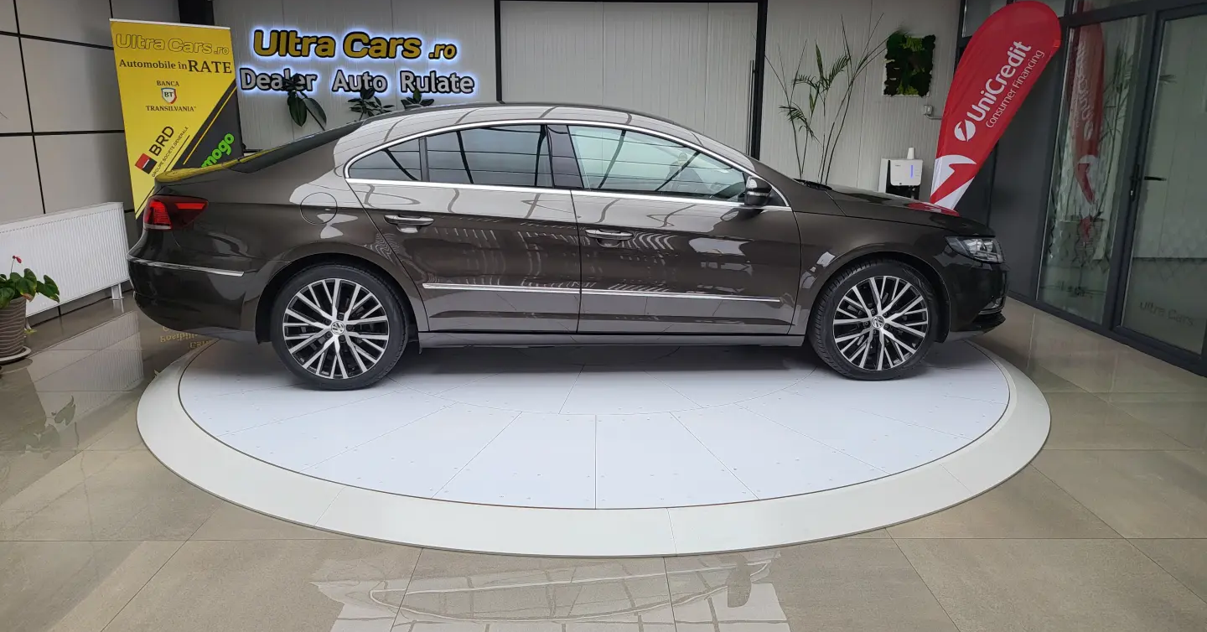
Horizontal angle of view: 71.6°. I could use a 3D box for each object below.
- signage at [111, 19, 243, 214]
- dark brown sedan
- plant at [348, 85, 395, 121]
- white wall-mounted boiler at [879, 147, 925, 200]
[{"bbox_3d":[-3.267,-1.206,6.585,0.120,2.063,0.879,12,17,40],"label":"signage"},{"bbox_3d":[-0.084,-0.530,4.915,4.800,1.420,1.880,-1,13,-4],"label":"dark brown sedan"},{"bbox_3d":[-1.978,-1.652,7.191,0.440,0.650,0.420,0,13,-1],"label":"plant"},{"bbox_3d":[2.840,-1.348,7.969,0.300,0.500,0.310,0,13,-1],"label":"white wall-mounted boiler"}]

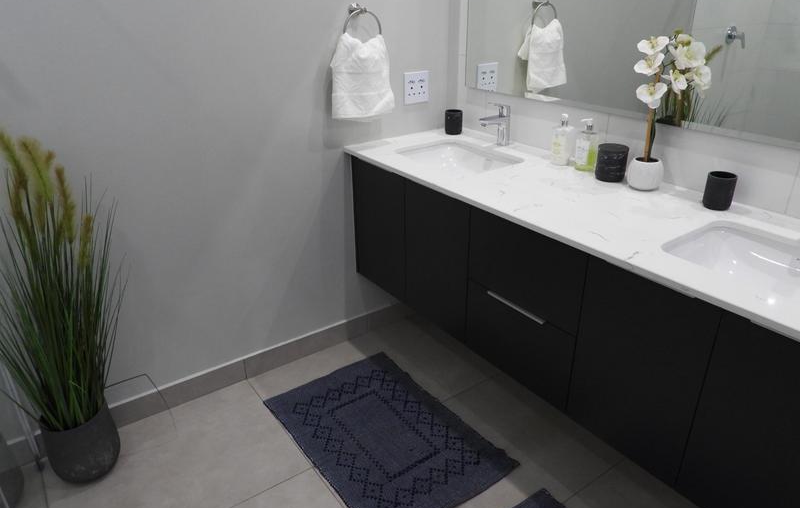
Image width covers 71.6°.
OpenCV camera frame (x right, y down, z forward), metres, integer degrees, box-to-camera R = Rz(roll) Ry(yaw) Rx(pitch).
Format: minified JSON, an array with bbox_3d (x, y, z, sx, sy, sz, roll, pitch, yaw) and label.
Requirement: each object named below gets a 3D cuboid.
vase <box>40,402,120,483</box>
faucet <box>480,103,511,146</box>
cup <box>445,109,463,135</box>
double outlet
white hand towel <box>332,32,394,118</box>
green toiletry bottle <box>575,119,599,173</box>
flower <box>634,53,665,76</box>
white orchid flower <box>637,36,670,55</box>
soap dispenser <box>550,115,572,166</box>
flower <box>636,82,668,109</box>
[{"bbox_3d":[-1.069,0.621,1.866,0.202,0.236,0.202,-17,30,-32],"label":"vase"},{"bbox_3d":[0.378,-0.515,2.210,0.170,0.178,0.050,-17,30,-32],"label":"faucet"},{"bbox_3d":[0.238,-0.575,2.435,0.077,0.098,0.077,0,25,0],"label":"cup"},{"bbox_3d":[0.071,-0.701,2.339,0.128,0.126,0.013,-17,30,-32],"label":"double outlet"},{"bbox_3d":[-0.138,-0.676,2.120,0.272,0.315,0.085,-17,30,-32],"label":"white hand towel"},{"bbox_3d":[0.648,-0.377,1.927,0.049,0.166,0.063,-13,28,-25],"label":"green toiletry bottle"},{"bbox_3d":[0.716,-0.543,1.591,0.038,0.067,0.080,-20,32,-36],"label":"flower"},{"bbox_3d":[0.719,-0.591,1.573,0.040,0.055,0.085,-20,32,-36],"label":"white orchid flower"},{"bbox_3d":[0.596,-0.410,1.993,0.049,0.170,0.066,-17,30,-32],"label":"soap dispenser"},{"bbox_3d":[0.727,-0.456,1.596,0.036,0.072,0.083,-20,32,-36],"label":"flower"}]

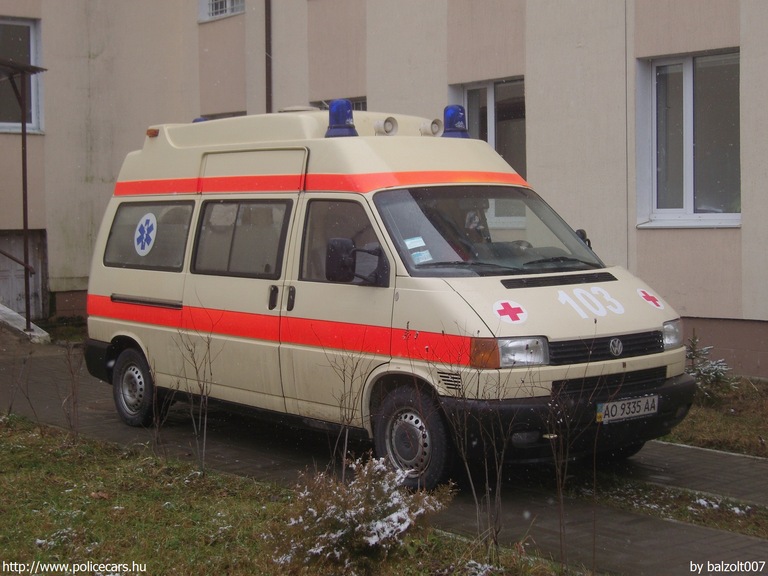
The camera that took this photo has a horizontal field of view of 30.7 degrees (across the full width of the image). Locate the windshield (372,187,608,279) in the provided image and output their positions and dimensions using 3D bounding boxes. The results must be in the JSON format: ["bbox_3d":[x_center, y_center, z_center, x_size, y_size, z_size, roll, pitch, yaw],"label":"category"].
[{"bbox_3d":[0.668,-0.346,8.721,1.620,0.770,0.110,-4,-39,-39],"label":"windshield"}]

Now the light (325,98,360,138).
[{"bbox_3d":[-0.274,-1.092,9.031,0.215,0.255,0.215,-1,4,0],"label":"light"}]

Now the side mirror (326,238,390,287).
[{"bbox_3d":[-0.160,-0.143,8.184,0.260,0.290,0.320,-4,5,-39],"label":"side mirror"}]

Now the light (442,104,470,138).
[{"bbox_3d":[0.492,-1.143,9.656,0.215,0.255,0.215,-1,4,0],"label":"light"}]

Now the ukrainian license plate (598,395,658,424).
[{"bbox_3d":[1.385,0.685,7.926,0.520,0.112,0.020,-4,5,-39],"label":"ukrainian license plate"}]

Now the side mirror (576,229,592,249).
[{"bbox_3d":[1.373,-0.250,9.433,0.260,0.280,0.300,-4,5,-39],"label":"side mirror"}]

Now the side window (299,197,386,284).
[{"bbox_3d":[-0.218,-0.287,8.505,0.050,0.521,0.885,11,-4,-39],"label":"side window"}]

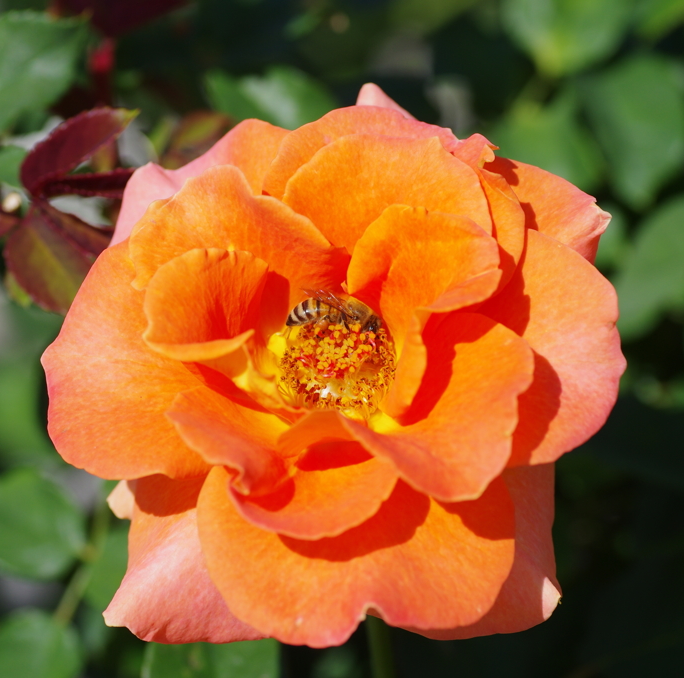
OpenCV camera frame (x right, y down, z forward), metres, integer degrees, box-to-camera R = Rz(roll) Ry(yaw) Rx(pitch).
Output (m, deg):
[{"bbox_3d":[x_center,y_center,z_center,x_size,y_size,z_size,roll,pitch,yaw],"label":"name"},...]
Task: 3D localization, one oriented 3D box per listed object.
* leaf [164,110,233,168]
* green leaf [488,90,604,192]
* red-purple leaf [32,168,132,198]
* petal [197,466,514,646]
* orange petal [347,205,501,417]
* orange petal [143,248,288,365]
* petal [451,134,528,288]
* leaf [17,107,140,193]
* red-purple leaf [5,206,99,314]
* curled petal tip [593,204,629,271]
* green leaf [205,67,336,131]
[{"bbox_3d":[-0.025,-0.032,0.640,0.010,0.008,0.016,36,71,15],"label":"leaf"},{"bbox_3d":[0.035,-0.033,0.665,0.019,0.007,0.023,-21,71,-8],"label":"green leaf"},{"bbox_3d":[-0.041,-0.025,0.622,0.018,0.005,0.010,-11,44,-21],"label":"red-purple leaf"},{"bbox_3d":[0.002,0.031,0.553,0.046,0.014,0.030,-1,72,0],"label":"petal"},{"bbox_3d":[0.012,-0.004,0.543,0.020,0.030,0.017,12,3,14],"label":"orange petal"},{"bbox_3d":[-0.018,-0.005,0.545,0.022,0.017,0.014,-2,6,-17],"label":"orange petal"},{"bbox_3d":[0.021,-0.018,0.554,0.013,0.023,0.012,1,6,12],"label":"petal"},{"bbox_3d":[-0.043,-0.031,0.622,0.022,0.005,0.011,-37,64,-1],"label":"leaf"},{"bbox_3d":[-0.044,-0.012,0.588,0.012,0.008,0.021,-32,70,-6],"label":"red-purple leaf"},{"bbox_3d":[0.038,-0.015,0.550,0.005,0.009,0.006,0,10,0],"label":"curled petal tip"},{"bbox_3d":[-0.014,-0.045,0.735,0.023,0.005,0.024,-36,71,-14],"label":"green leaf"}]

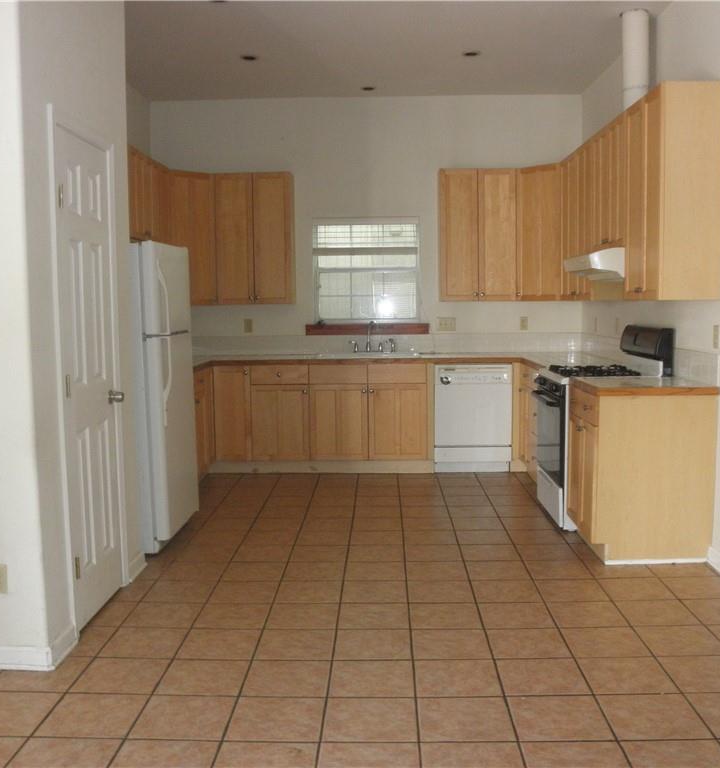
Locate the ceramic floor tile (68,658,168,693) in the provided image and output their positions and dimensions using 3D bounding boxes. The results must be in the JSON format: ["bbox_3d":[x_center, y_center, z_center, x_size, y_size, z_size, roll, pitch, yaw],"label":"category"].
[{"bbox_3d":[-0.861,1.065,3.010,0.300,0.010,0.300,-1,5,2],"label":"ceramic floor tile"}]

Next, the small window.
[{"bbox_3d":[0.051,-0.965,7.064,0.897,0.900,0.090,-1,6,2],"label":"small window"}]

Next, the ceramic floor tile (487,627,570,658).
[{"bbox_3d":[0.669,1.041,3.310,0.305,0.010,0.305,-1,6,2],"label":"ceramic floor tile"}]

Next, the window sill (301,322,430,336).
[{"bbox_3d":[0.066,-0.464,7.052,1.052,0.099,0.085,-1,5,2],"label":"window sill"}]

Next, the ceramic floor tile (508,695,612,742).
[{"bbox_3d":[0.650,1.095,2.708,0.305,0.010,0.305,-1,6,2],"label":"ceramic floor tile"}]

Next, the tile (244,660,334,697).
[{"bbox_3d":[-0.258,1.064,2.991,0.300,0.010,0.300,-1,5,2],"label":"tile"}]

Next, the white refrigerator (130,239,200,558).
[{"bbox_3d":[-1.382,0.070,4.763,0.760,1.710,0.690,0,6,3],"label":"white refrigerator"}]

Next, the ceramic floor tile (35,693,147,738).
[{"bbox_3d":[-0.868,1.089,2.708,0.300,0.010,0.300,-1,5,2],"label":"ceramic floor tile"}]

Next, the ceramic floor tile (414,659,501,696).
[{"bbox_3d":[0.350,1.059,2.977,0.299,0.010,0.299,-1,5,2],"label":"ceramic floor tile"}]

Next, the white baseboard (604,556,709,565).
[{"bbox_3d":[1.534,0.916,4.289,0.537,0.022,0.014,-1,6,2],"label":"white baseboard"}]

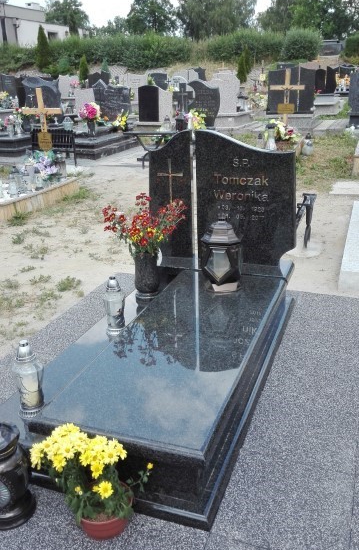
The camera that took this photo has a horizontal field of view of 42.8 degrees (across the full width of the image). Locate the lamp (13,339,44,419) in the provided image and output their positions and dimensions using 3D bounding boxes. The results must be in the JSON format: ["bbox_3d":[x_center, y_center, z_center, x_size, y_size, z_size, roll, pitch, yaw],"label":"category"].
[{"bbox_3d":[-0.586,0.403,1.764,0.125,0.326,0.125,6,21,20],"label":"lamp"}]

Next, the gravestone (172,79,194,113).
[{"bbox_3d":[0.118,-4.547,12.000,0.560,0.880,0.140,7,22,20],"label":"gravestone"}]

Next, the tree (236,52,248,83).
[{"bbox_3d":[3.096,-10.196,22.500,0.620,1.580,0.620,1,21,7],"label":"tree"}]

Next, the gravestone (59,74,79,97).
[{"bbox_3d":[-3.499,-5.985,14.500,0.680,0.780,0.140,5,21,21],"label":"gravestone"}]

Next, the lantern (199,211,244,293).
[{"bbox_3d":[0.250,-0.124,2.693,0.200,0.438,0.200,5,21,21],"label":"lantern"}]

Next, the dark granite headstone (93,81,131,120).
[{"bbox_3d":[-1.798,-4.596,12.200,1.000,1.050,0.170,7,22,20],"label":"dark granite headstone"}]

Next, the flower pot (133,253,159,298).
[{"bbox_3d":[-0.202,-0.003,2.890,0.158,0.288,0.158,-1,20,0],"label":"flower pot"}]

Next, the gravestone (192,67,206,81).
[{"bbox_3d":[0.918,-8.887,20.500,0.750,0.950,0.140,7,22,20],"label":"gravestone"}]

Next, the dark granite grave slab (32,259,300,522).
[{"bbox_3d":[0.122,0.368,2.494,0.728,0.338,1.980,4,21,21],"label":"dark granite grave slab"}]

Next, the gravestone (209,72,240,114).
[{"bbox_3d":[1.024,-4.083,10.300,0.740,0.880,0.120,5,21,21],"label":"gravestone"}]

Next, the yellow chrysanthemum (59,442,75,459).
[{"bbox_3d":[-0.388,0.606,1.581,0.050,0.050,0.038,-8,22,-17],"label":"yellow chrysanthemum"}]

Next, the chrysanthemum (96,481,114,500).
[{"bbox_3d":[-0.231,0.678,1.440,0.050,0.046,0.040,-5,20,-12],"label":"chrysanthemum"}]

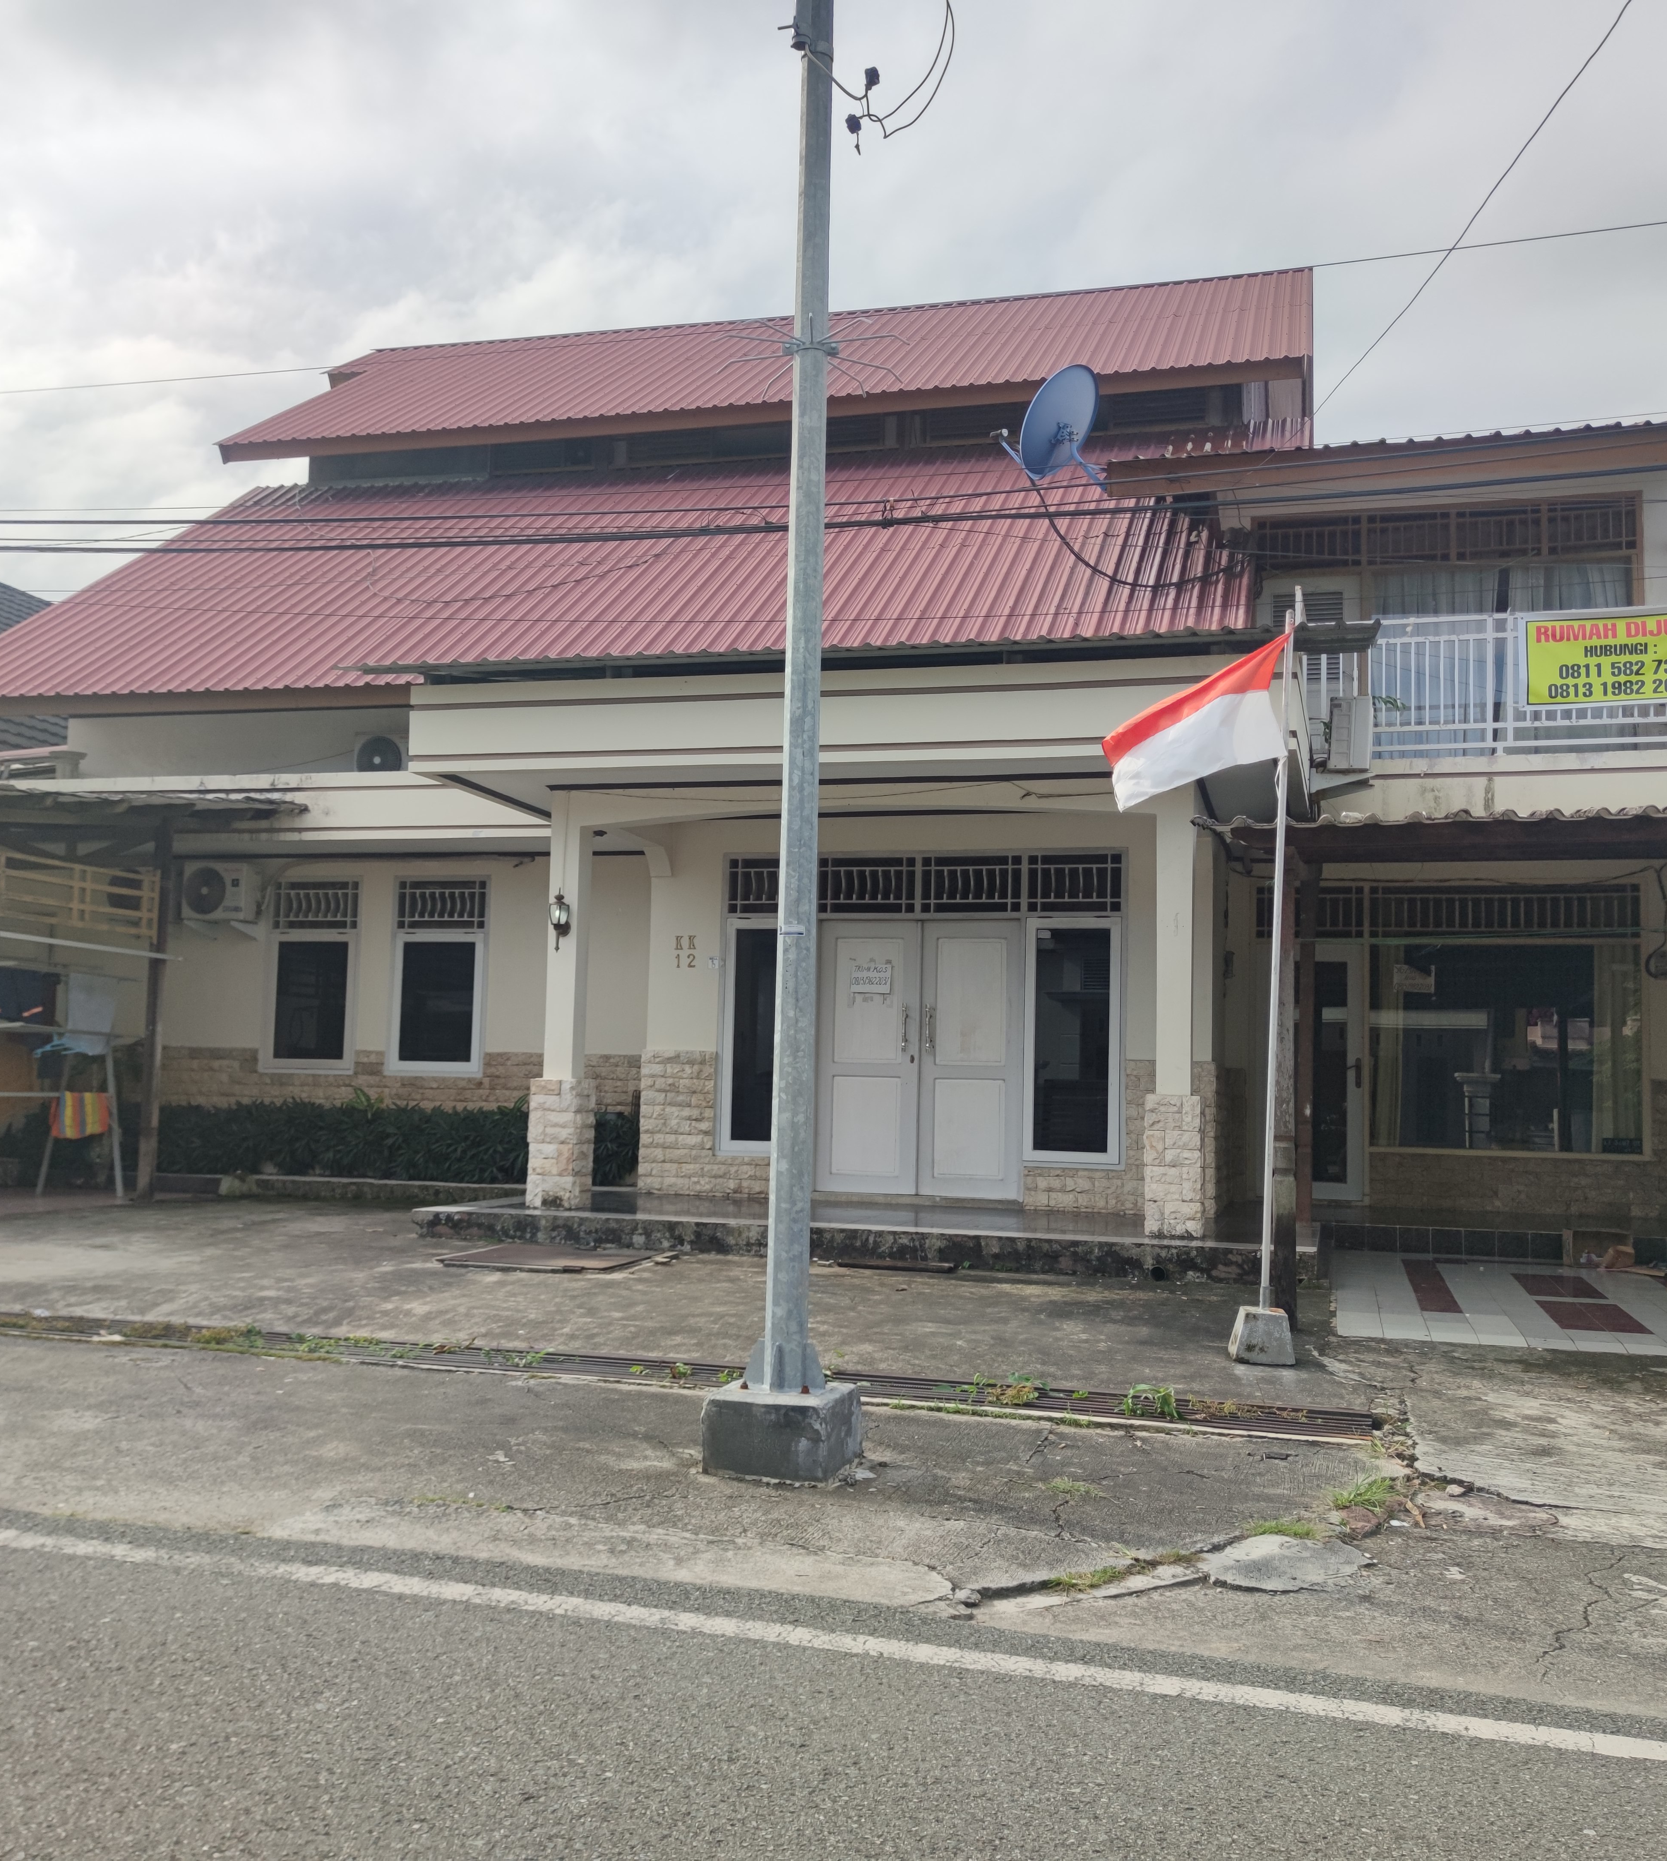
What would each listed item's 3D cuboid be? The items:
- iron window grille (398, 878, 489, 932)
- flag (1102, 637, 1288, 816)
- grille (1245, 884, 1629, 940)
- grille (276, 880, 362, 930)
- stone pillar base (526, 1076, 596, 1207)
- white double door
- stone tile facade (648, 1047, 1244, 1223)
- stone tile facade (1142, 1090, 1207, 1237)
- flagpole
[{"bbox_3d":[-3.605,-0.238,15.830,0.910,0.490,0.060,0,-5,15],"label":"iron window grille"},{"bbox_3d":[1.700,-0.985,8.095,0.895,0.830,0.200,0,-5,15],"label":"flag"},{"bbox_3d":[4.916,-0.145,13.864,2.930,0.425,0.060,0,-5,15],"label":"grille"},{"bbox_3d":[-4.856,-0.236,16.163,0.880,0.490,0.060,0,-5,15],"label":"grille"},{"bbox_3d":[-1.797,1.415,11.453,0.317,0.827,0.317,0,-5,15],"label":"stone pillar base"},{"bbox_3d":[0.655,0.977,13.220,1.600,2.133,0.080,0,-5,15],"label":"white double door"},{"bbox_3d":[0.627,1.527,13.191,4.540,1.140,0.200,0,-5,15],"label":"stone tile facade"},{"bbox_3d":[2.217,1.520,11.174,0.350,0.890,0.350,0,-5,15],"label":"stone tile facade"},{"bbox_3d":[2.056,0.114,7.957,0.050,3.272,0.050,2,-4,15],"label":"flagpole"}]

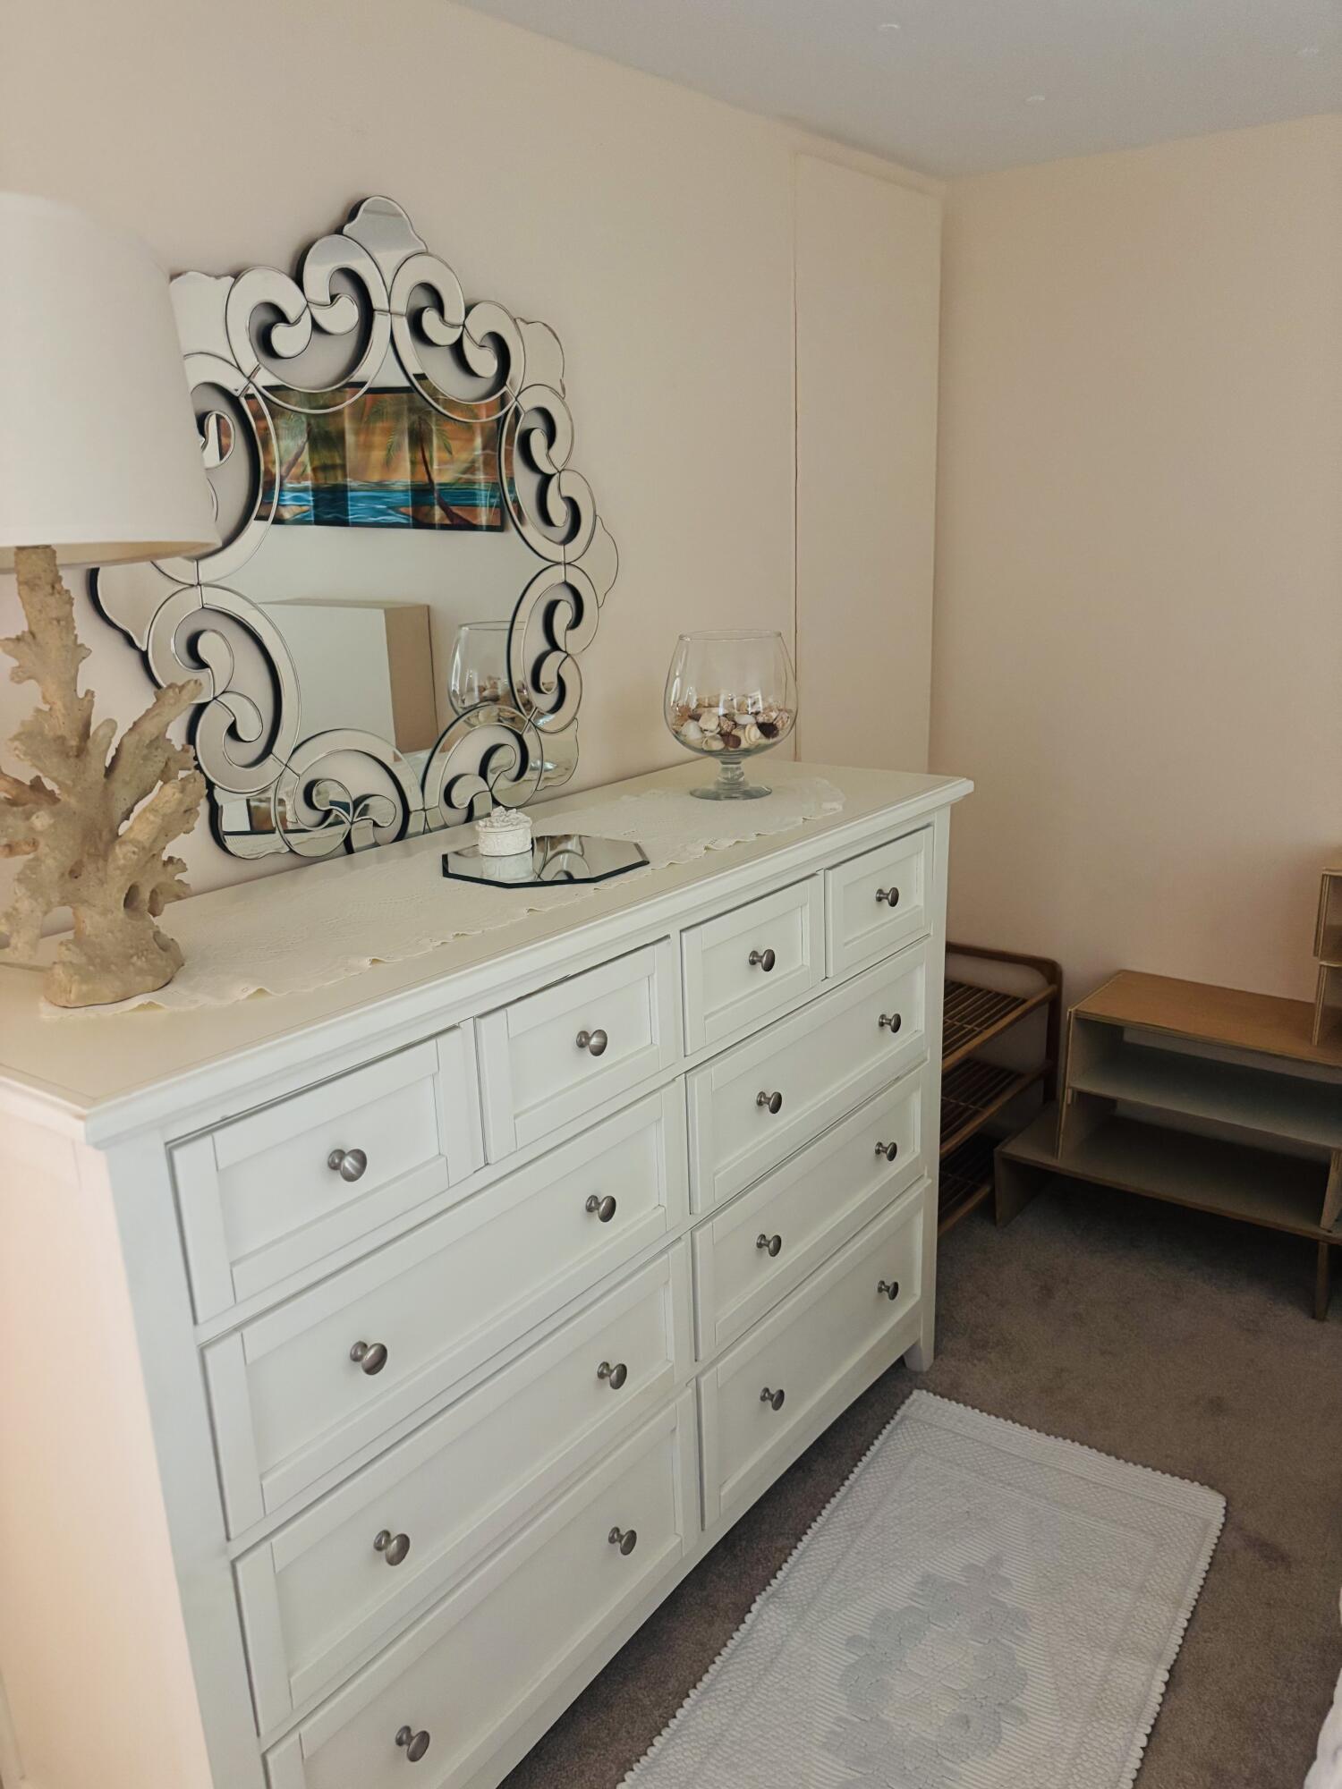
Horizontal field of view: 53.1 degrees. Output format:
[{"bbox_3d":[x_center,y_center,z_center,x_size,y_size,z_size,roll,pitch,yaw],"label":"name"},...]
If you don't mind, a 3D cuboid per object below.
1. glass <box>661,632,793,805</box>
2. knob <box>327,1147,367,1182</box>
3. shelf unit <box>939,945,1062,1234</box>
[{"bbox_3d":[0.095,-0.292,2.176,0.216,0.257,0.216,-2,16,0],"label":"glass"},{"bbox_3d":[-0.312,0.259,1.294,0.028,0.032,0.032,10,19,36],"label":"knob"},{"bbox_3d":[0.577,0.481,3.114,0.353,0.536,0.813,10,19,36],"label":"shelf unit"}]

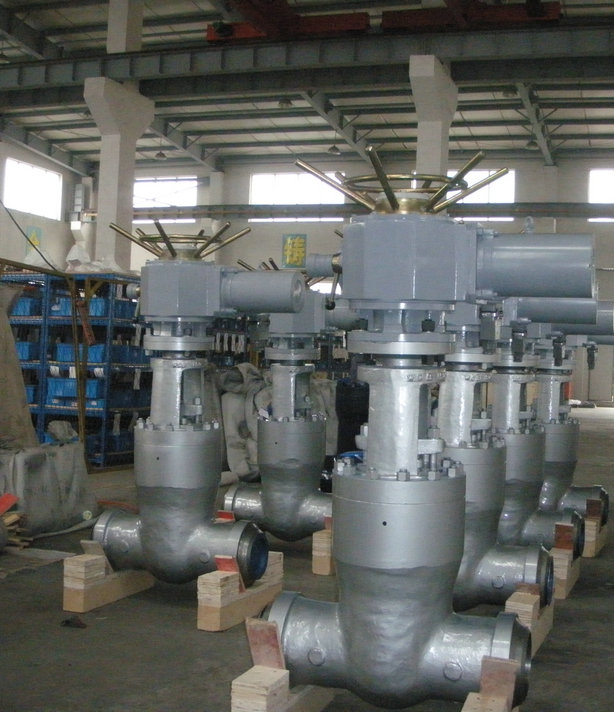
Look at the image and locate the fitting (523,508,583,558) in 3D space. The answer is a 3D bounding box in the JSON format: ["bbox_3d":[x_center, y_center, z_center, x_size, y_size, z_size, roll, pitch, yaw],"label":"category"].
[{"bbox_3d":[1.802,1.285,7.539,0.351,0.369,0.369,2,-1,19],"label":"fitting"}]

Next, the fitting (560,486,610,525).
[{"bbox_3d":[2.505,1.330,9.257,0.351,0.369,0.369,2,-1,17],"label":"fitting"}]

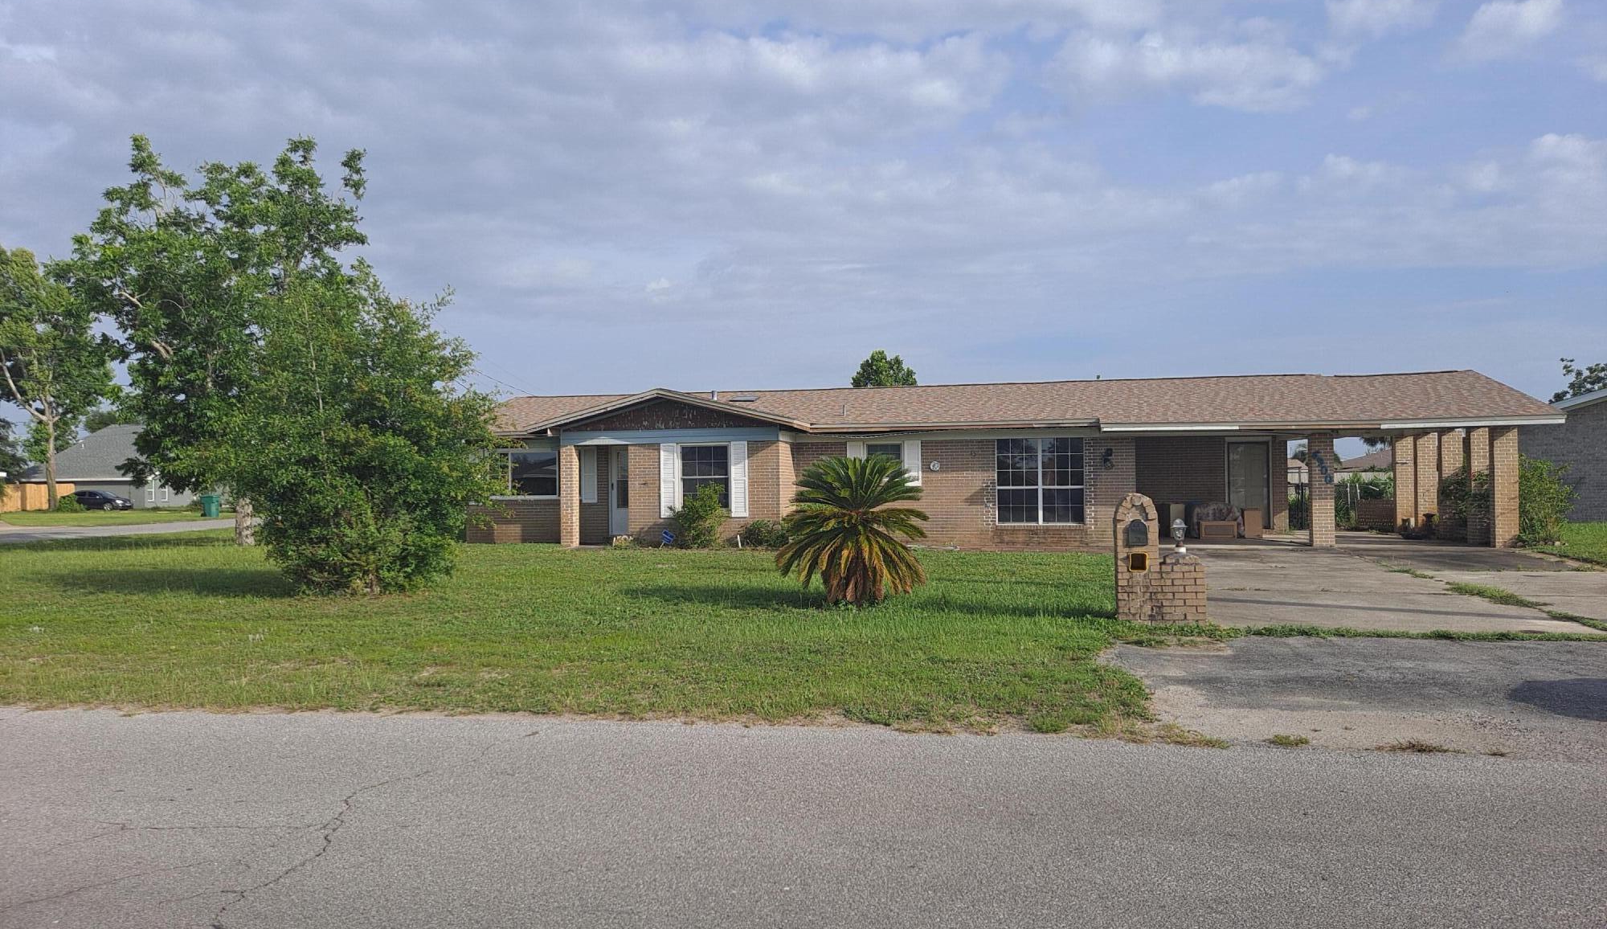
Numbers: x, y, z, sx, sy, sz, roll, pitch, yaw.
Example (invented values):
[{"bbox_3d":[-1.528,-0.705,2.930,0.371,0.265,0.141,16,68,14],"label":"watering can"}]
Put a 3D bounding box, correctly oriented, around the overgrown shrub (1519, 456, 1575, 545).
[{"bbox_3d":[14.200,0.690,22.400,1.300,1.700,1.350,-1,-1,12],"label":"overgrown shrub"}]

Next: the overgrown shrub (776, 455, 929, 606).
[{"bbox_3d":[0.570,0.760,13.350,1.720,1.720,1.700,-1,-1,12],"label":"overgrown shrub"}]

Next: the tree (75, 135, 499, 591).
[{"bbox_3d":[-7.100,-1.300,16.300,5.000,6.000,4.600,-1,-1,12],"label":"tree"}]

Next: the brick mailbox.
[{"bbox_3d":[3.530,0.913,11.450,0.810,1.260,0.450,-1,-1,12],"label":"brick mailbox"}]

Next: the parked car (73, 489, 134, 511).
[{"bbox_3d":[-47.200,2.450,78.000,4.600,1.460,1.800,-1,-1,9],"label":"parked car"}]

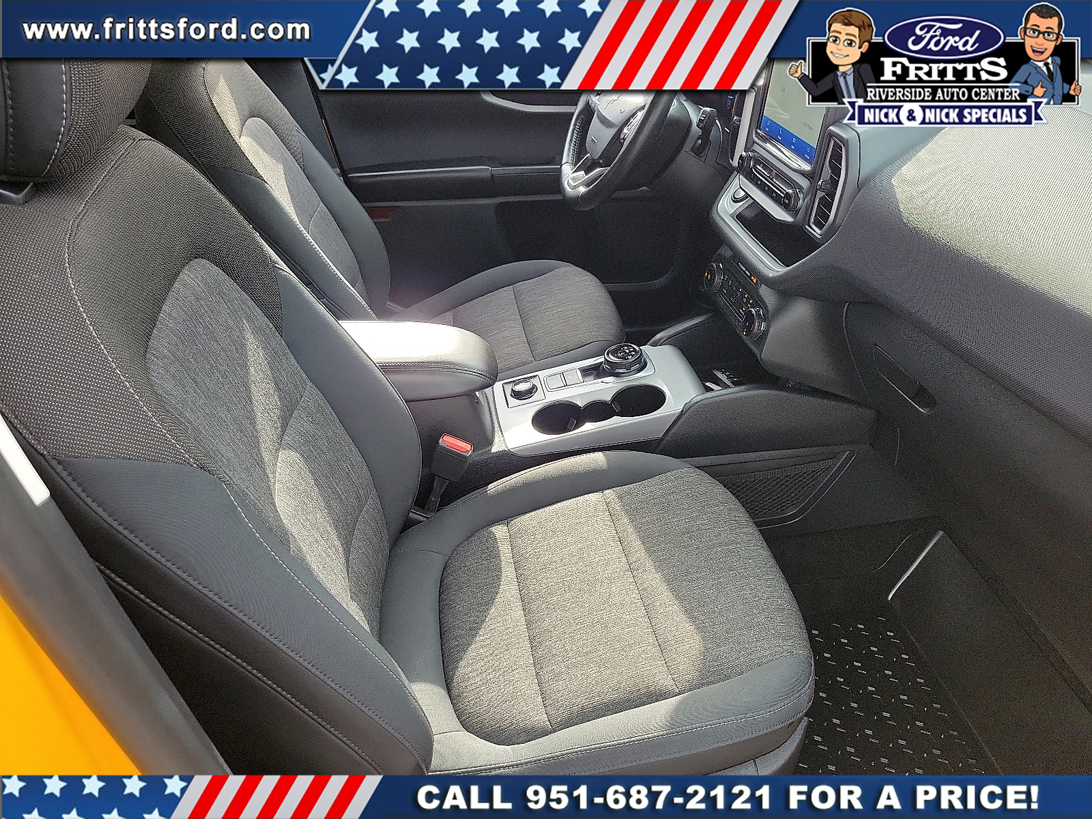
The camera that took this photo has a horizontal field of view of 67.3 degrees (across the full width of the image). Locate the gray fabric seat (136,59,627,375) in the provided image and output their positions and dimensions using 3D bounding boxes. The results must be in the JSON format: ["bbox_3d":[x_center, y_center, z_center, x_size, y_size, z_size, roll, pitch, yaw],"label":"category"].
[{"bbox_3d":[-0.262,-0.321,1.407,0.820,0.950,0.520,-5,32,-9],"label":"gray fabric seat"}]

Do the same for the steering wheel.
[{"bbox_3d":[0.144,-0.515,1.379,0.100,0.375,0.375,18,26,-22],"label":"steering wheel"}]

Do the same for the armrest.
[{"bbox_3d":[-0.222,-0.072,1.147,0.300,0.072,0.180,-5,33,-9],"label":"armrest"}]

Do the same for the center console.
[{"bbox_3d":[0.084,-0.024,1.244,0.320,0.100,0.220,-10,33,-6],"label":"center console"}]

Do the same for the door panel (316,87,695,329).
[{"bbox_3d":[-0.057,-0.486,1.768,0.870,0.610,0.130,-5,33,-9],"label":"door panel"}]

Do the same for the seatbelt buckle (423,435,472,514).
[{"bbox_3d":[-0.135,0.089,1.087,0.047,0.135,0.030,21,27,-1],"label":"seatbelt buckle"}]

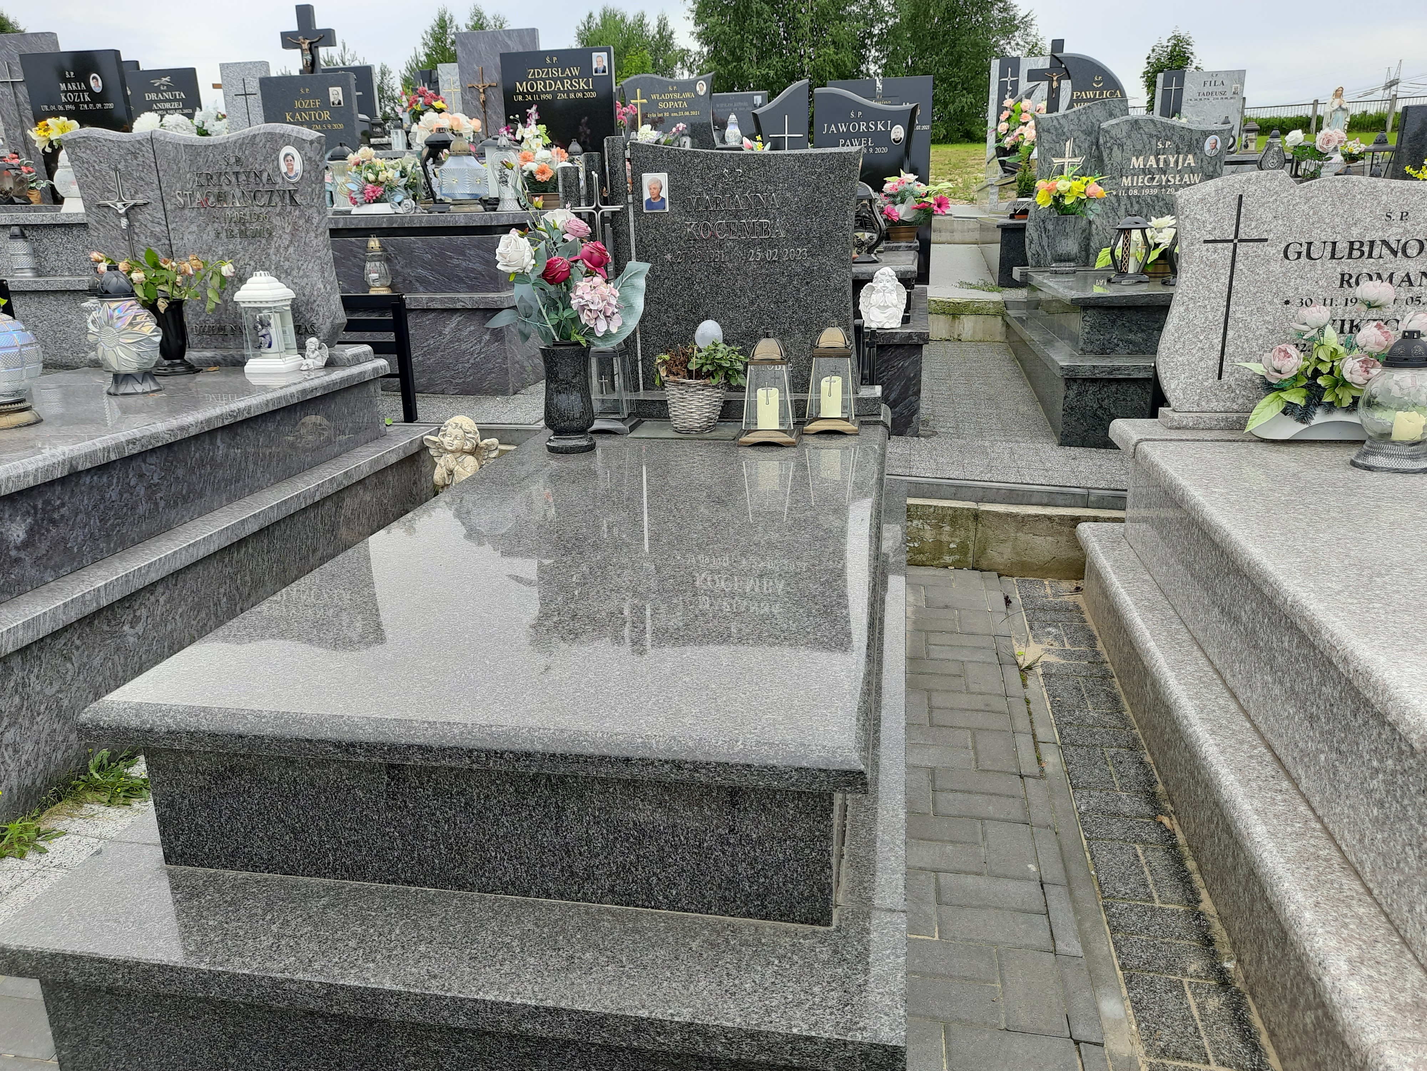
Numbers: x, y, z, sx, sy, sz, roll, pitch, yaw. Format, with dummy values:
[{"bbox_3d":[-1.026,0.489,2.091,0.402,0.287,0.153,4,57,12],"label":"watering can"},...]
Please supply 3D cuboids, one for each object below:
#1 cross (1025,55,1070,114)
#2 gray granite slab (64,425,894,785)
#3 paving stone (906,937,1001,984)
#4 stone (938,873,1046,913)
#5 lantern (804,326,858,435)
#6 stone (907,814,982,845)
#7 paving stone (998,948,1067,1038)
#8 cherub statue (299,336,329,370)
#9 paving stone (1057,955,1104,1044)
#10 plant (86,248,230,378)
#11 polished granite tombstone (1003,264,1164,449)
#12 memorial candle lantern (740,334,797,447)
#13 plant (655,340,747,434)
[{"bbox_3d":[2.781,-3.729,8.500,0.420,0.620,0.080,2,17,10],"label":"cross"},{"bbox_3d":[-0.166,-0.029,2.315,1.080,0.055,2.090,1,17,10],"label":"gray granite slab"},{"bbox_3d":[0.409,0.786,1.852,0.190,0.060,0.100,2,19,10],"label":"paving stone"},{"bbox_3d":[0.541,0.727,2.023,0.200,0.060,0.100,2,19,10],"label":"stone"},{"bbox_3d":[0.357,-0.474,3.104,0.165,0.310,0.165,2,17,10],"label":"lantern"},{"bbox_3d":[0.480,0.660,2.227,0.190,0.060,0.100,2,19,10],"label":"stone"},{"bbox_3d":[0.528,0.781,1.715,0.100,0.060,0.200,2,18,10],"label":"paving stone"},{"bbox_3d":[-1.367,-0.624,3.530,0.082,0.112,0.075,8,19,28],"label":"cherub statue"},{"bbox_3d":[0.622,0.811,1.766,0.049,0.060,0.200,2,19,10],"label":"paving stone"},{"bbox_3d":[-1.895,-0.770,3.542,0.360,0.420,0.290,2,18,10],"label":"plant"},{"bbox_3d":[2.140,-0.952,5.040,1.170,0.570,2.210,2,18,10],"label":"polished granite tombstone"},{"bbox_3d":[0.164,-0.442,3.100,0.174,0.320,0.174,2,18,10],"label":"memorial candle lantern"},{"bbox_3d":[-0.039,-0.480,3.310,0.270,0.275,0.250,2,18,10],"label":"plant"}]

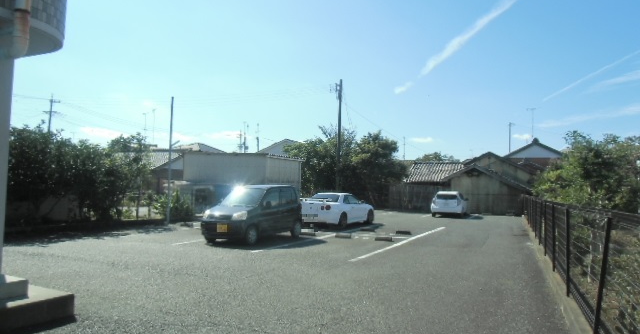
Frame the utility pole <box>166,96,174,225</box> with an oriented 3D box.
[{"bbox_3d":[-5.723,-0.233,16.960,0.140,4.850,0.140,2,-2,0],"label":"utility pole"}]

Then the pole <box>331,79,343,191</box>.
[{"bbox_3d":[1.086,-1.640,31.510,0.800,9.150,0.450,2,-2,0],"label":"pole"}]

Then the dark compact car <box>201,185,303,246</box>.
[{"bbox_3d":[-1.903,1.346,13.062,1.500,1.600,3.400,0,-2,26],"label":"dark compact car"}]

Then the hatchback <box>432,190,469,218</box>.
[{"bbox_3d":[7.703,2.183,26.091,1.720,1.450,4.050,1,-2,23],"label":"hatchback"}]

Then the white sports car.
[{"bbox_3d":[0.847,1.769,18.973,1.800,1.360,4.550,0,-3,29],"label":"white sports car"}]

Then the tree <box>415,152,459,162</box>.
[{"bbox_3d":[13.066,1.120,49.911,4.900,5.700,4.500,2,-2,0],"label":"tree"}]

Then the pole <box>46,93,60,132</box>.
[{"bbox_3d":[-33.393,-3.091,54.930,1.600,12.000,0.700,2,-2,0],"label":"pole"}]

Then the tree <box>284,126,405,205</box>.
[{"bbox_3d":[1.841,0.021,32.515,8.700,5.950,5.500,2,-2,0],"label":"tree"}]

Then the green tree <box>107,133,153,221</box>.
[{"bbox_3d":[-7.374,0.383,17.216,1.850,3.350,1.850,2,-2,0],"label":"green tree"}]

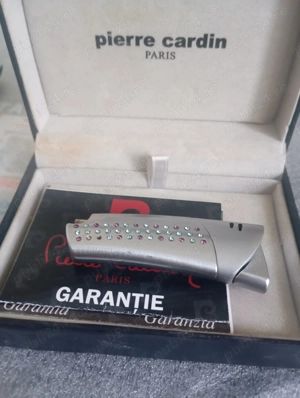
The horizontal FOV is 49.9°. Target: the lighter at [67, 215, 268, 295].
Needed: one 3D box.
[{"bbox_3d":[0.006,0.019,0.127,0.075,0.011,0.023,5,47,5],"label":"lighter"}]

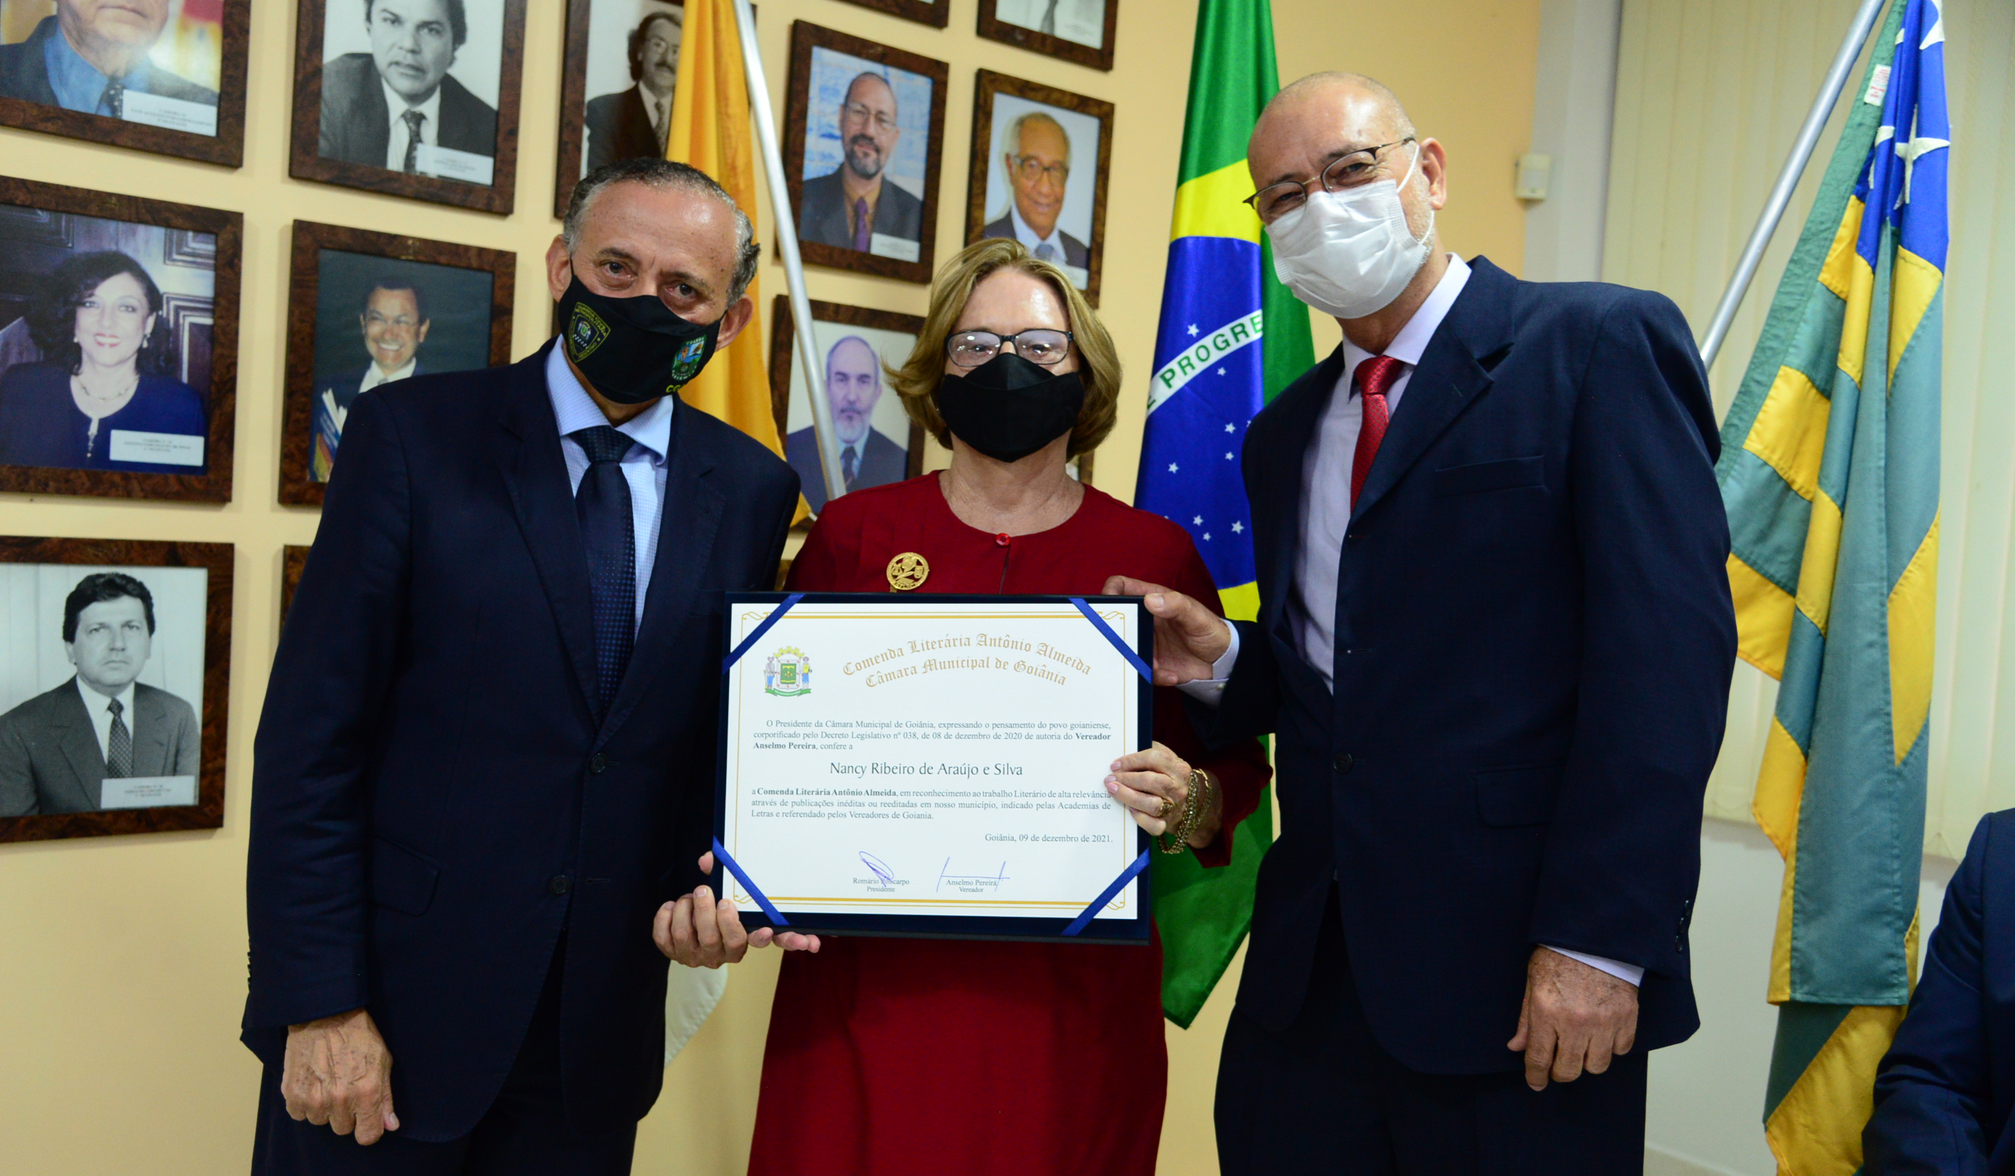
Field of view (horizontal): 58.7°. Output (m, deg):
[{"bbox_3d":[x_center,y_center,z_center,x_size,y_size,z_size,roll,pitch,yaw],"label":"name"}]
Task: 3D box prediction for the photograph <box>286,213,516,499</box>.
[{"bbox_3d":[-0.782,-0.276,2.320,0.295,0.351,0.025,1,2,-40],"label":"photograph"}]

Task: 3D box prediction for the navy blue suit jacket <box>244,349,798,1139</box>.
[{"bbox_3d":[-0.450,0.145,1.680,0.500,0.740,0.310,5,3,-25],"label":"navy blue suit jacket"}]

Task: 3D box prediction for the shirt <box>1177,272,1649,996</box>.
[{"bbox_3d":[0.413,0.044,1.630,0.480,0.700,0.320,4,2,29],"label":"shirt"}]

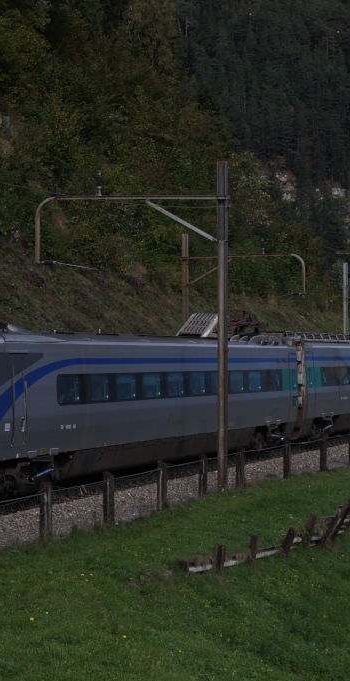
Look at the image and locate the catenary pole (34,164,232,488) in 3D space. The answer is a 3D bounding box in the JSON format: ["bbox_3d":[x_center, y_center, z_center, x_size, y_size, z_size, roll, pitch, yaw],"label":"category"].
[{"bbox_3d":[-1.180,-0.410,50.300,5.500,8.450,0.250,0,0,19],"label":"catenary pole"}]

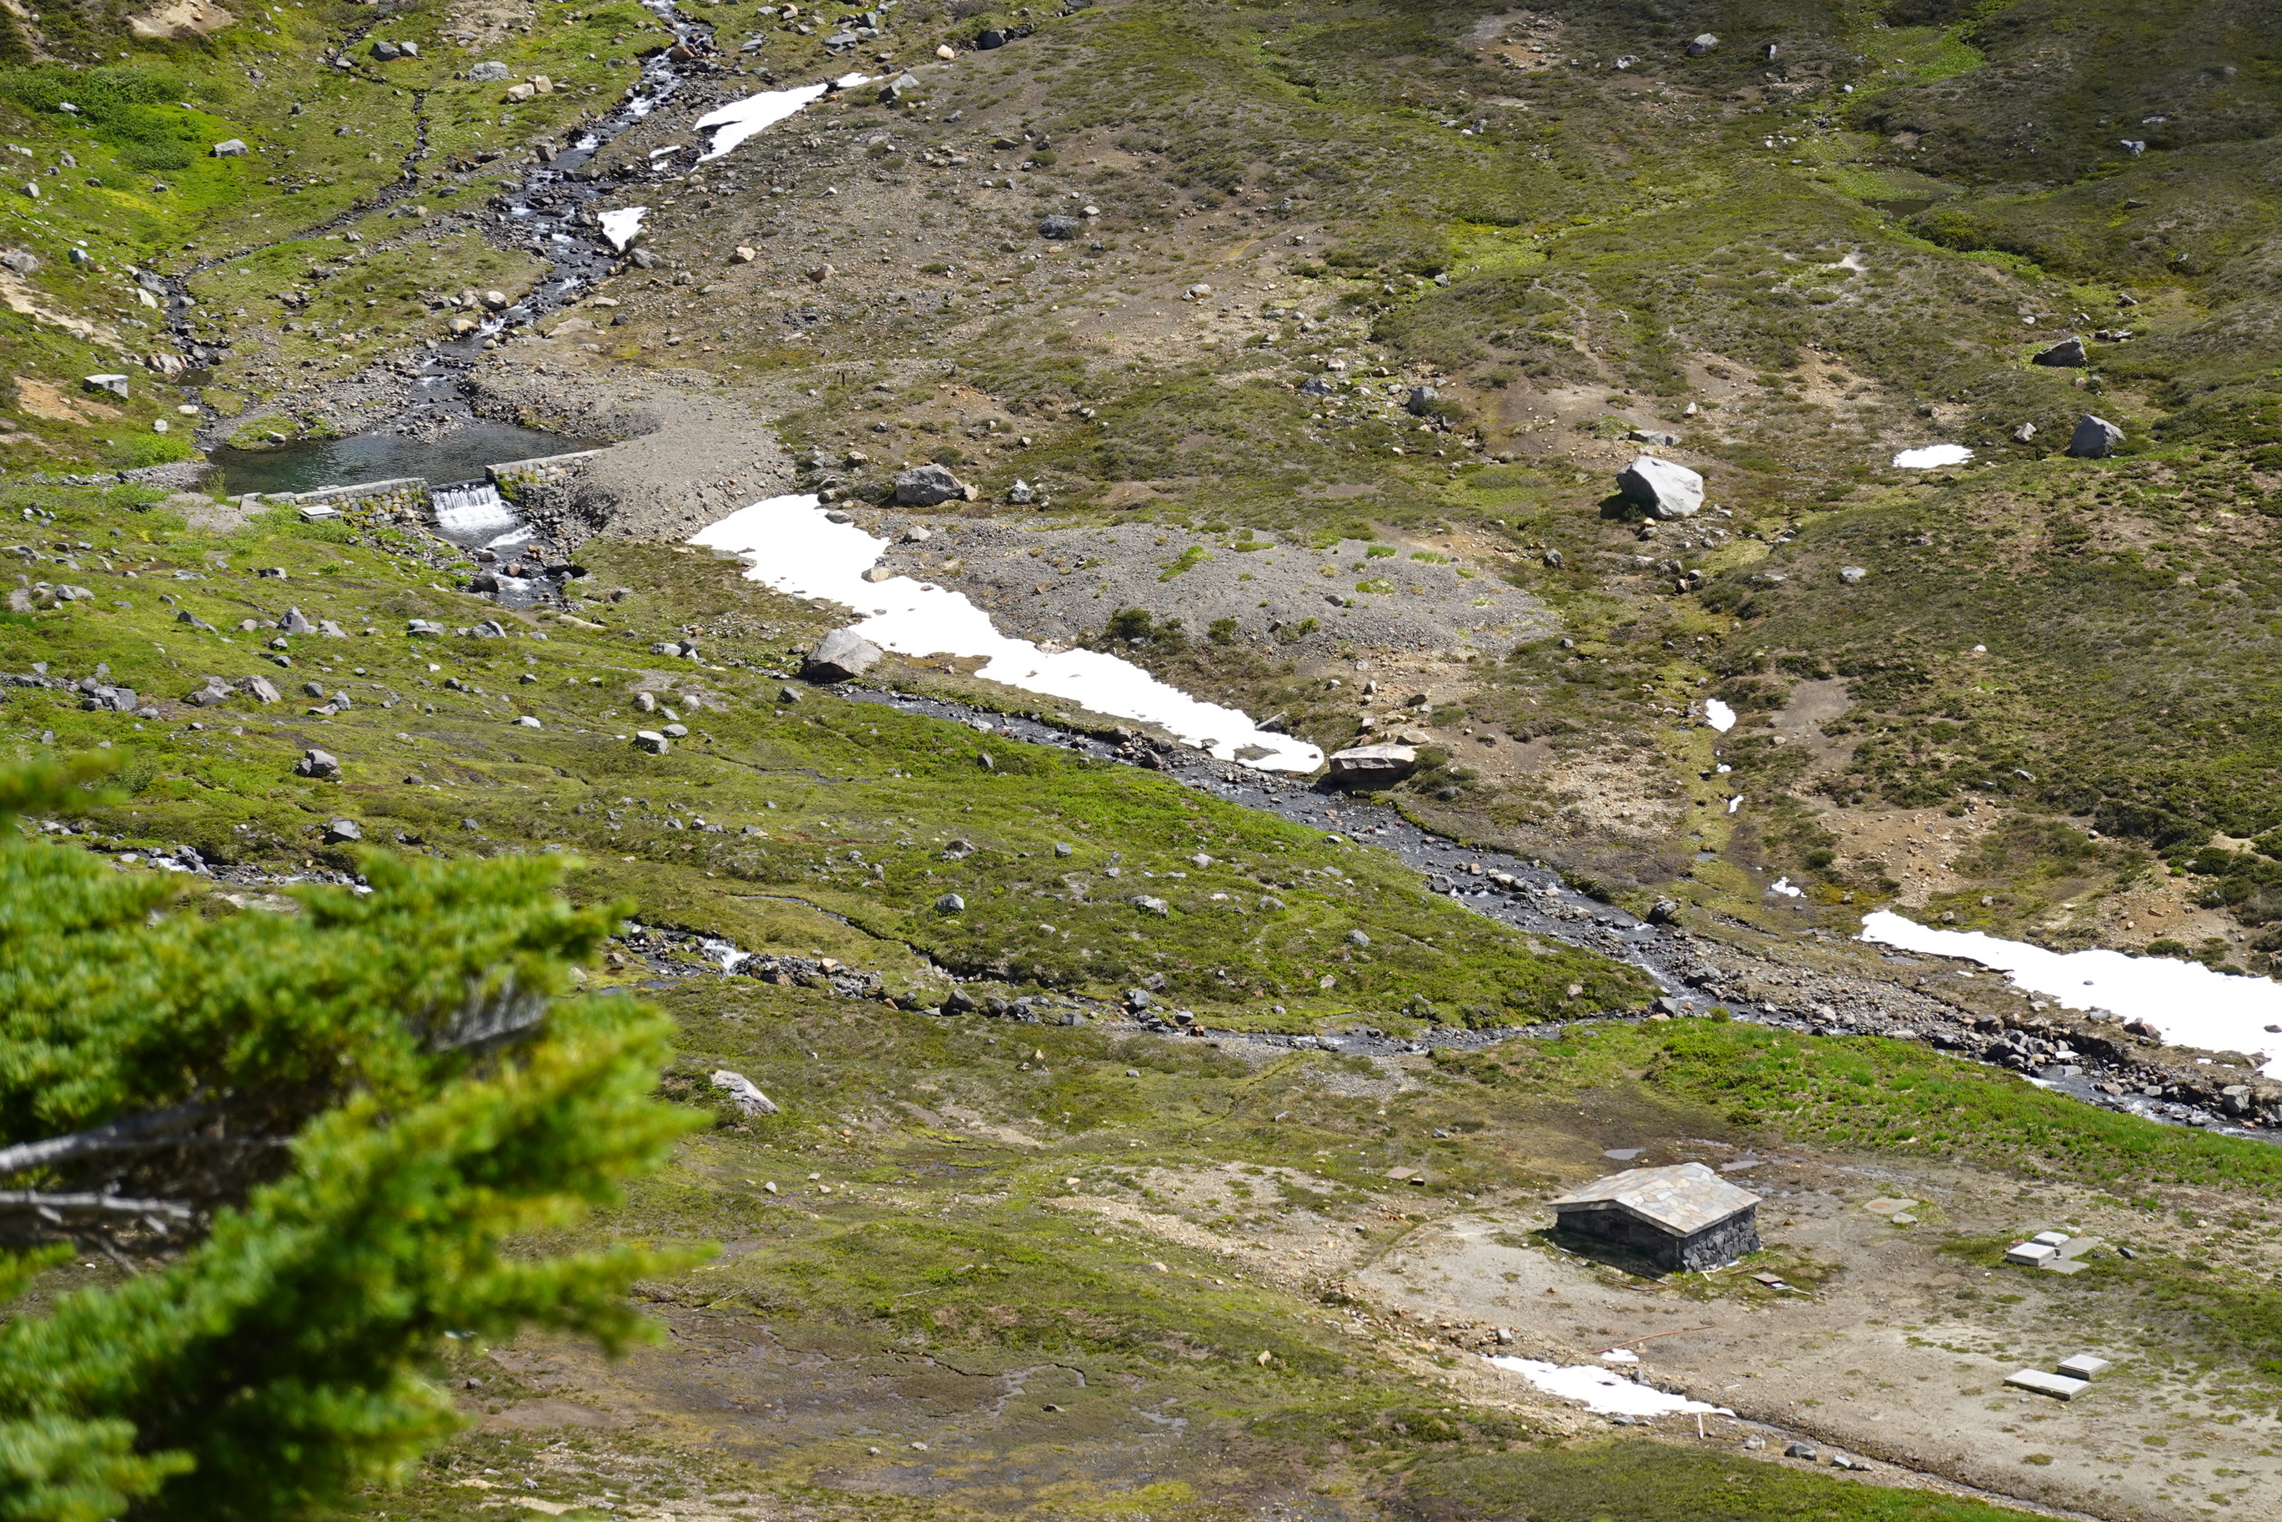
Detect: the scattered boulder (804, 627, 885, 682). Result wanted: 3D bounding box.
[{"bbox_3d":[-15.003,-5.318,499.747,3.700,2.400,3.100,4,15,14],"label":"scattered boulder"}]

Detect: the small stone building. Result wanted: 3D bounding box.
[{"bbox_3d":[22.154,19.384,425.111,6.947,2.703,6.270,11,18,35],"label":"small stone building"}]

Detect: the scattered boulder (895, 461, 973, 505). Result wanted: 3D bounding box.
[{"bbox_3d":[-11.026,-14.754,522.676,3.800,1.900,2.800,0,15,0],"label":"scattered boulder"}]

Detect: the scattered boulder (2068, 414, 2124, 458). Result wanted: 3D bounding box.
[{"bbox_3d":[51.484,-17.520,532.229,2.800,2.100,2.500,5,16,19],"label":"scattered boulder"}]

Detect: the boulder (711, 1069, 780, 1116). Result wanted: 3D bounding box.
[{"bbox_3d":[-17.469,14.635,437.407,3.000,1.700,2.100,-4,15,-14],"label":"boulder"}]

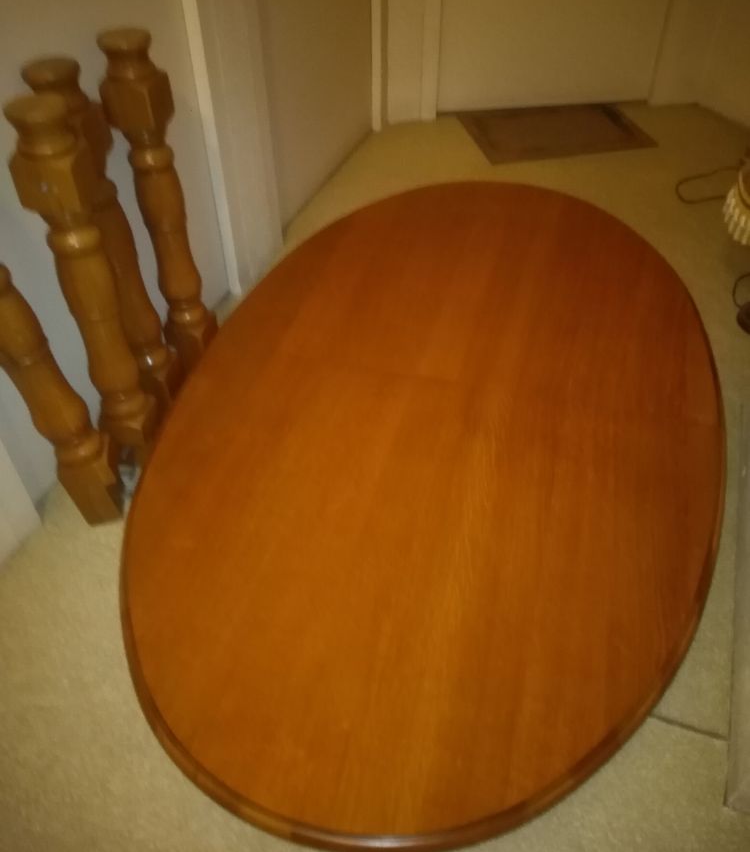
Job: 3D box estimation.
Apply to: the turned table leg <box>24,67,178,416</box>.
[{"bbox_3d":[-0.450,-0.271,1.357,0.091,0.700,0.091,3,43,8],"label":"turned table leg"}]

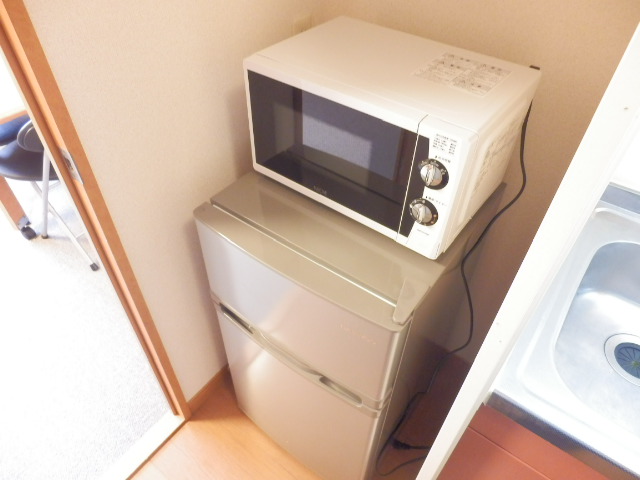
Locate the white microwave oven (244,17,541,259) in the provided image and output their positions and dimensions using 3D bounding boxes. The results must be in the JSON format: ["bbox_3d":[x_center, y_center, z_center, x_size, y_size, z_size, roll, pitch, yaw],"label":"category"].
[{"bbox_3d":[0.131,-0.231,0.901,0.450,0.255,0.325,28,48,26],"label":"white microwave oven"}]

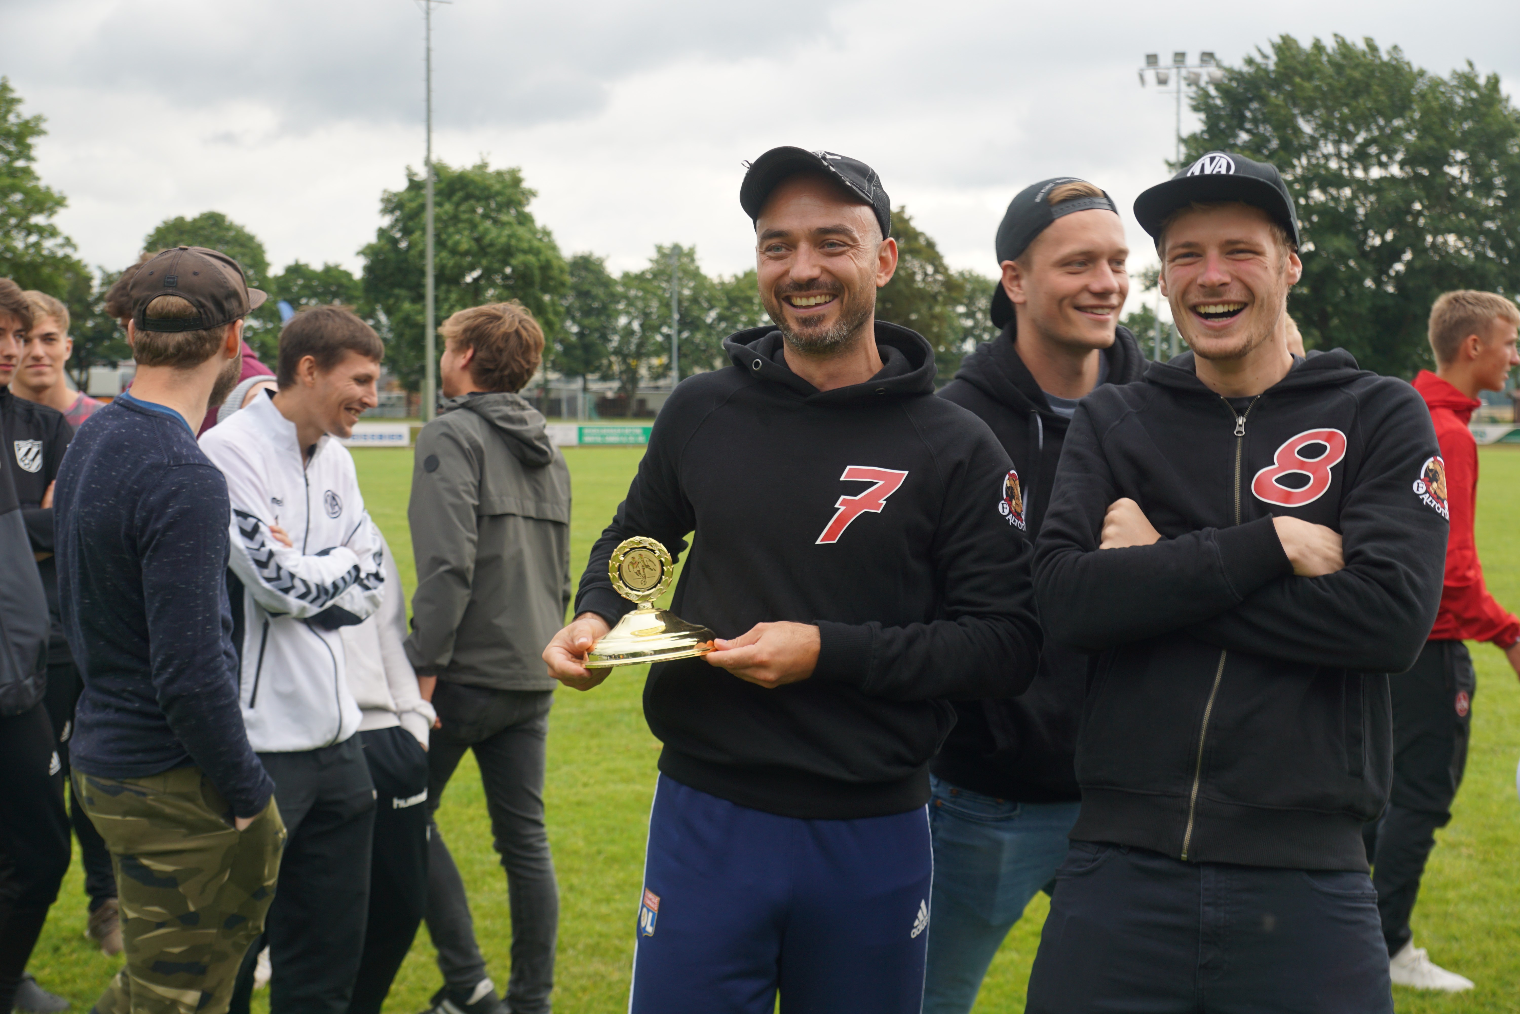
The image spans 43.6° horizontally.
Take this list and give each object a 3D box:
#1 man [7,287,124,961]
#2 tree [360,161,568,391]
[{"bbox_3d":[-1.900,0.325,5.120,0.540,1.800,0.360,-1,3,-14],"label":"man"},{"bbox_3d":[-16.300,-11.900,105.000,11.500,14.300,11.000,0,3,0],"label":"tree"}]

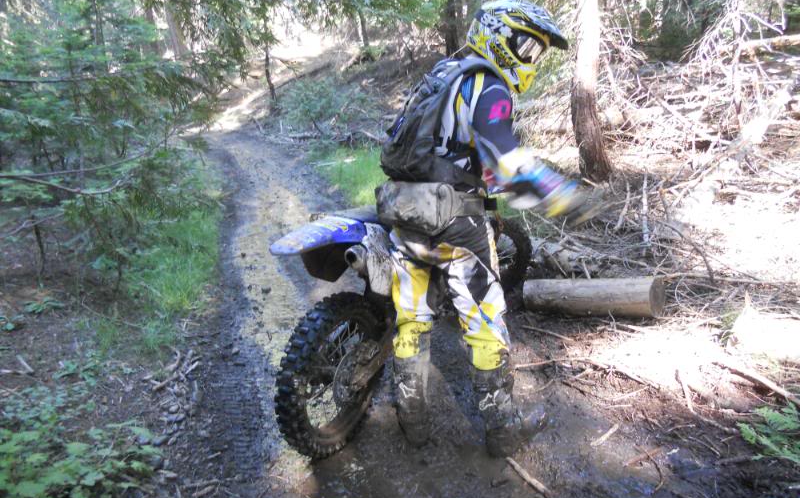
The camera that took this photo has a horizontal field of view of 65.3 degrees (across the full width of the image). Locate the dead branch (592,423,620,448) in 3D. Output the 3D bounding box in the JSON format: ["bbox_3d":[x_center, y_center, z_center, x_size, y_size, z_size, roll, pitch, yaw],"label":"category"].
[{"bbox_3d":[0.850,0.761,2.577,0.195,0.025,0.025,-18,24,-38],"label":"dead branch"}]

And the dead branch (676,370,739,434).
[{"bbox_3d":[1.314,0.648,2.784,0.132,0.060,0.511,-4,19,-4],"label":"dead branch"}]

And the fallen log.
[{"bbox_3d":[1.110,0.278,3.660,0.739,0.215,0.215,-2,14,31],"label":"fallen log"}]

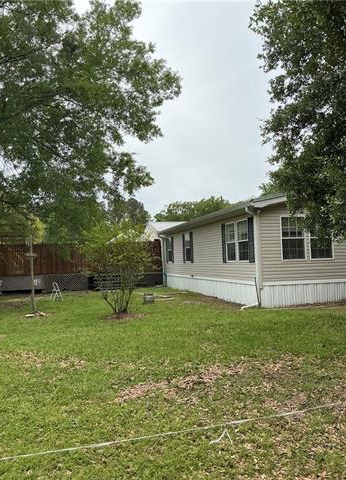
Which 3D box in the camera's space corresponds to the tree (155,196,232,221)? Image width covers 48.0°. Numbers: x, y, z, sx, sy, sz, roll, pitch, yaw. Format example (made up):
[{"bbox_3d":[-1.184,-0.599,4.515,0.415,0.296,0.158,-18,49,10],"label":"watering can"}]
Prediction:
[{"bbox_3d":[2.049,-0.381,37.000,7.500,7.600,6.800,-2,-3,0],"label":"tree"}]

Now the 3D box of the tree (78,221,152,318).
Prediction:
[{"bbox_3d":[-1.762,0.850,12.000,2.250,2.900,2.100,-2,-3,0],"label":"tree"}]

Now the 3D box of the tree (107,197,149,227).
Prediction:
[{"bbox_3d":[-5.273,-0.522,45.000,5.300,9.000,5.200,-2,-3,0],"label":"tree"}]

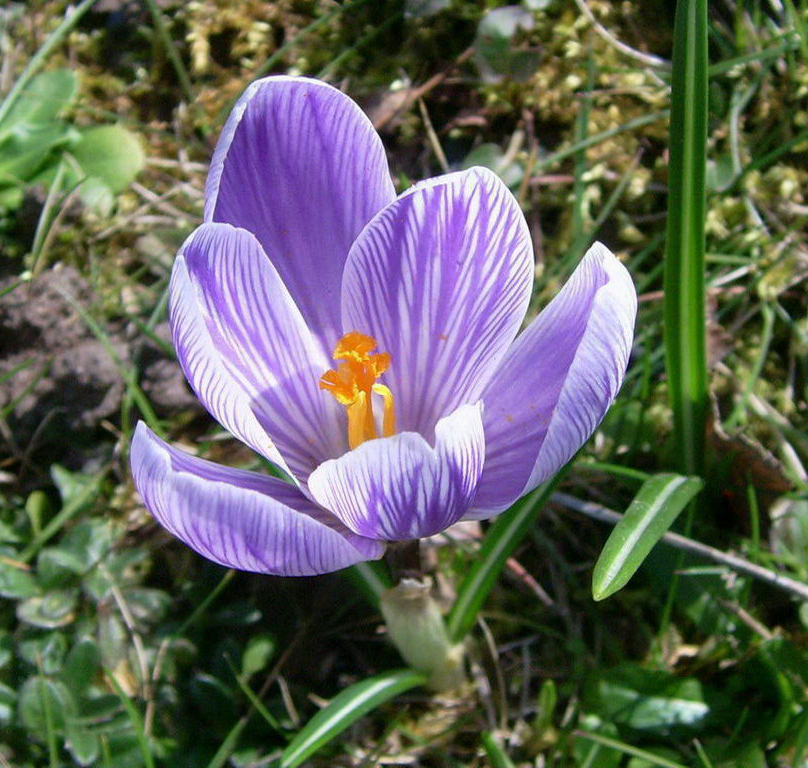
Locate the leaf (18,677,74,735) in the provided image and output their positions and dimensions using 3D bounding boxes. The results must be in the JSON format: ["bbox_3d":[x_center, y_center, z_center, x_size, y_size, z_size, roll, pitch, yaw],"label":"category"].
[{"bbox_3d":[-0.057,0.052,0.190,0.008,0.004,0.010,-17,63,-9],"label":"leaf"}]

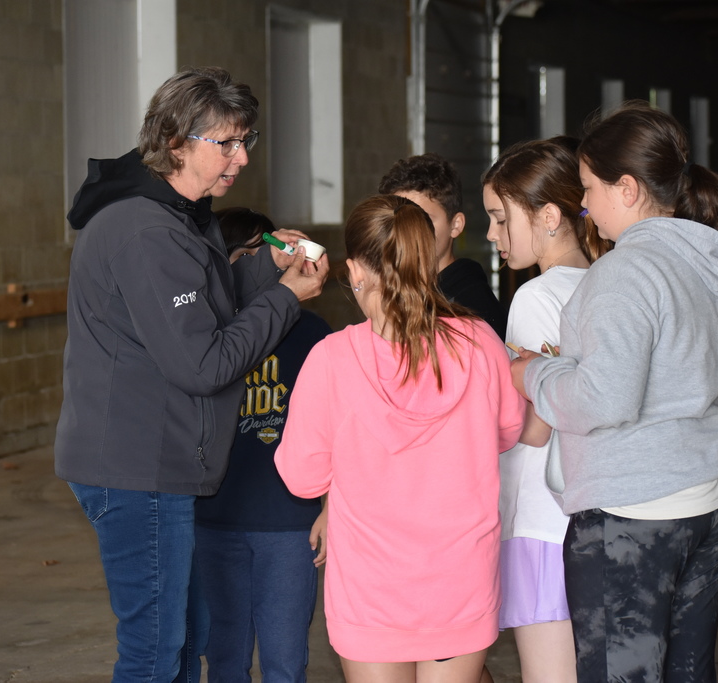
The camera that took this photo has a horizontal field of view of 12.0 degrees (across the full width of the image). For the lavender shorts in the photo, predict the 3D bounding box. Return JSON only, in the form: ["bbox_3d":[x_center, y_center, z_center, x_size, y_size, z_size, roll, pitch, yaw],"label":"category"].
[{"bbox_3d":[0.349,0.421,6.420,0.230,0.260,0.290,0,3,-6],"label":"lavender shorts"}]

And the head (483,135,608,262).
[{"bbox_3d":[0.351,-0.263,6.400,0.215,0.230,0.165,-13,5,-11],"label":"head"}]

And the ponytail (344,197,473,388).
[{"bbox_3d":[0.087,-0.088,6.030,0.185,0.345,0.210,-1,3,-22],"label":"ponytail"}]

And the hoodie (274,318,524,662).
[{"bbox_3d":[0.072,0.266,6.100,0.420,0.610,0.310,-1,3,-12],"label":"hoodie"}]

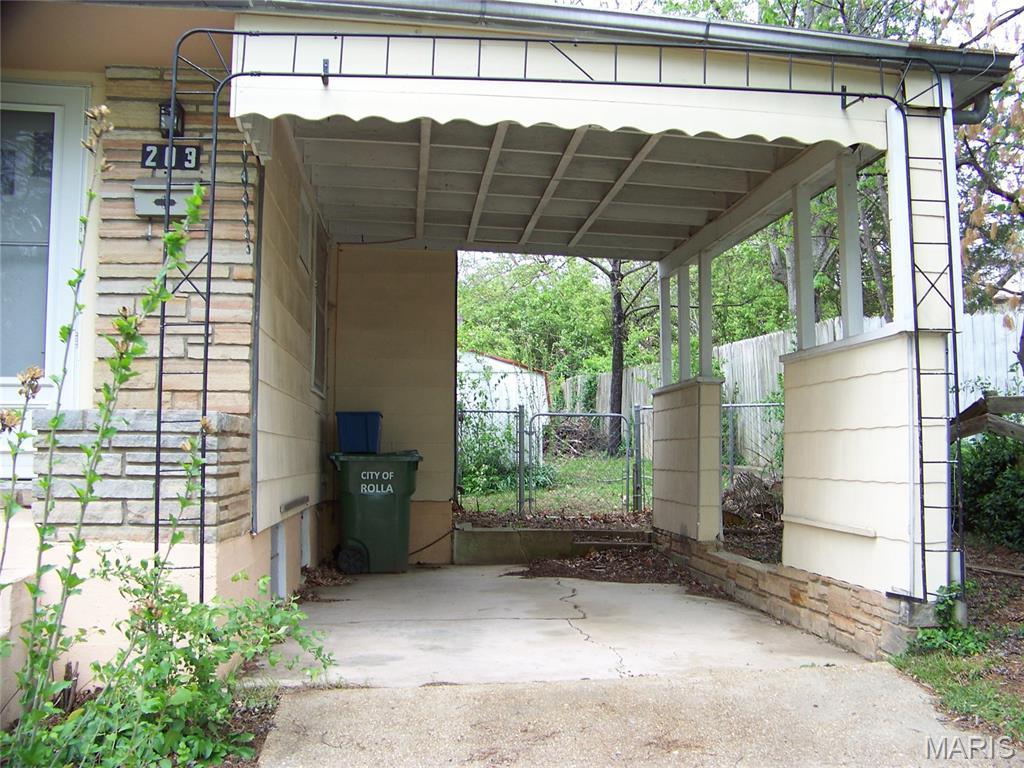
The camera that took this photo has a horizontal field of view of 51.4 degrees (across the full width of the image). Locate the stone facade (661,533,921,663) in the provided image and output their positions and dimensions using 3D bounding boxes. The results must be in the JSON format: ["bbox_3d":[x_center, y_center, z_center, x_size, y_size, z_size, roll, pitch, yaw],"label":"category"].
[{"bbox_3d":[1.775,1.433,7.911,0.220,0.380,5.450,0,-4,-6],"label":"stone facade"}]

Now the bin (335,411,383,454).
[{"bbox_3d":[-1.466,0.468,10.152,0.430,0.395,0.550,0,-4,-6],"label":"bin"}]

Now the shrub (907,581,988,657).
[{"bbox_3d":[2.175,1.161,5.275,0.370,0.370,0.300,0,-4,-6],"label":"shrub"}]

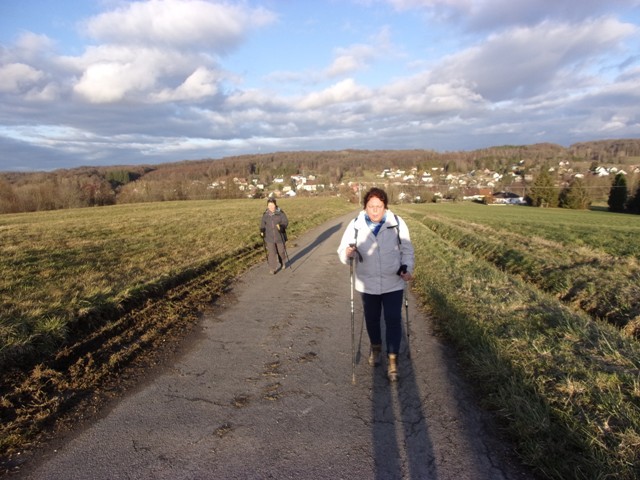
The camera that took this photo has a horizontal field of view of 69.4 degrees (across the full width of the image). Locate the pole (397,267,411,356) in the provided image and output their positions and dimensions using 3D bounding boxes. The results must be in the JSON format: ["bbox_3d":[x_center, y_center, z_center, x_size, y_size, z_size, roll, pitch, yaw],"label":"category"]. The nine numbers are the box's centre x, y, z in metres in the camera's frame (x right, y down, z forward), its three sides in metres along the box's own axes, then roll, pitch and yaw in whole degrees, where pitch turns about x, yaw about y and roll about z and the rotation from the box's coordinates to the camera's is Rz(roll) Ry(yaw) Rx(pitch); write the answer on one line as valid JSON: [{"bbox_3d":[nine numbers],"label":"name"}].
[{"bbox_3d":[0.755,0.647,3.958,0.050,1.079,0.060,-4,34,7],"label":"pole"}]

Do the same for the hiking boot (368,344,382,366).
[{"bbox_3d":[0.512,1.012,4.197,0.110,0.170,0.280,2,6,18],"label":"hiking boot"}]

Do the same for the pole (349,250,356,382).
[{"bbox_3d":[0.260,0.593,3.588,0.050,1.134,0.060,0,10,6],"label":"pole"}]

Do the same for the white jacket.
[{"bbox_3d":[0.450,0.092,3.710,0.600,0.660,0.420,1,6,6],"label":"white jacket"}]

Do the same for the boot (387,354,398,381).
[{"bbox_3d":[0.610,1.046,3.870,0.110,0.170,0.280,1,6,7],"label":"boot"}]

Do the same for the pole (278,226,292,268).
[{"bbox_3d":[-0.759,0.181,10.074,0.050,1.108,0.060,-11,27,7],"label":"pole"}]

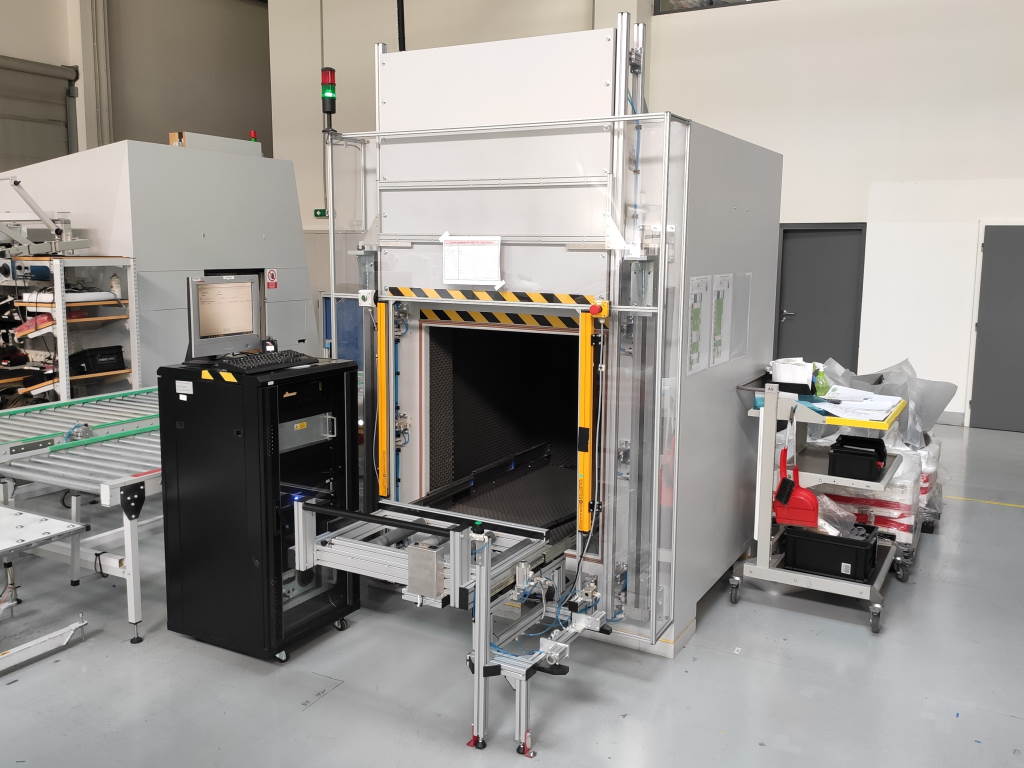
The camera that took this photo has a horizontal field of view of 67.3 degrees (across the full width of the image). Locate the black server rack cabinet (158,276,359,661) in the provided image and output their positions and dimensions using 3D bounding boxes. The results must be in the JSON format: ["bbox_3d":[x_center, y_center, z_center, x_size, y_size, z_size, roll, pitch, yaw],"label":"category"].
[{"bbox_3d":[-1.153,0.344,3.560,0.616,1.653,0.610,5,10,28],"label":"black server rack cabinet"}]

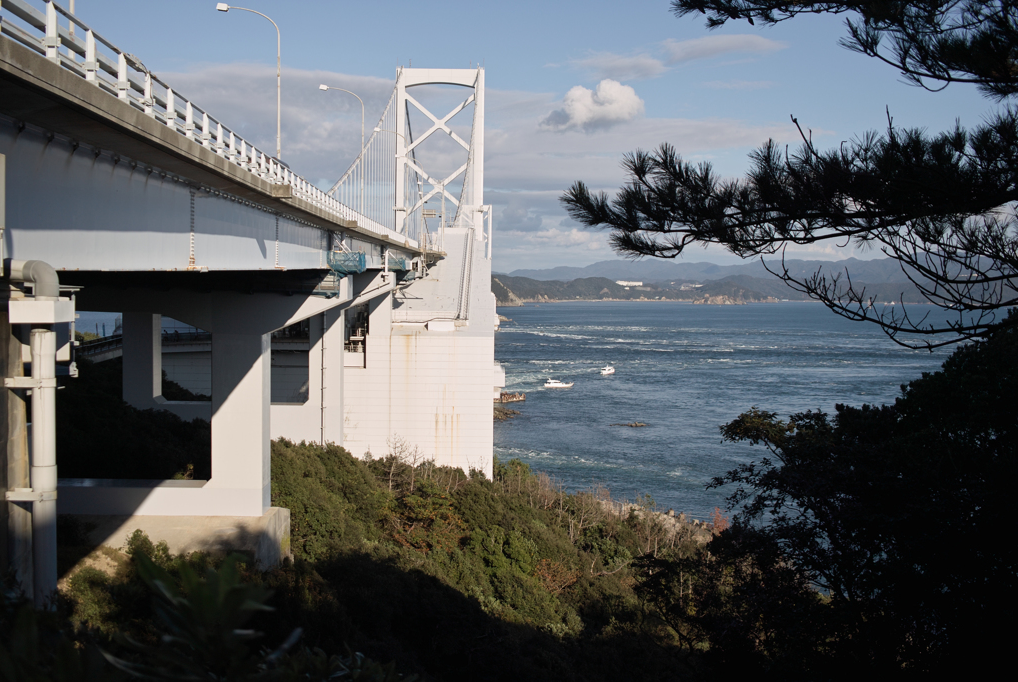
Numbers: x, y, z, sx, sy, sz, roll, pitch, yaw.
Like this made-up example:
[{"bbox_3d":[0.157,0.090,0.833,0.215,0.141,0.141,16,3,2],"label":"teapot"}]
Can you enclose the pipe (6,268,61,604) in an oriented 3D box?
[{"bbox_3d":[-6.900,1.360,16.900,0.780,5.050,0.380,0,2,-3],"label":"pipe"}]

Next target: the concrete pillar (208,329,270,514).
[{"bbox_3d":[-18.050,5.430,78.500,3.380,12.100,3.200,1,2,-2],"label":"concrete pillar"}]

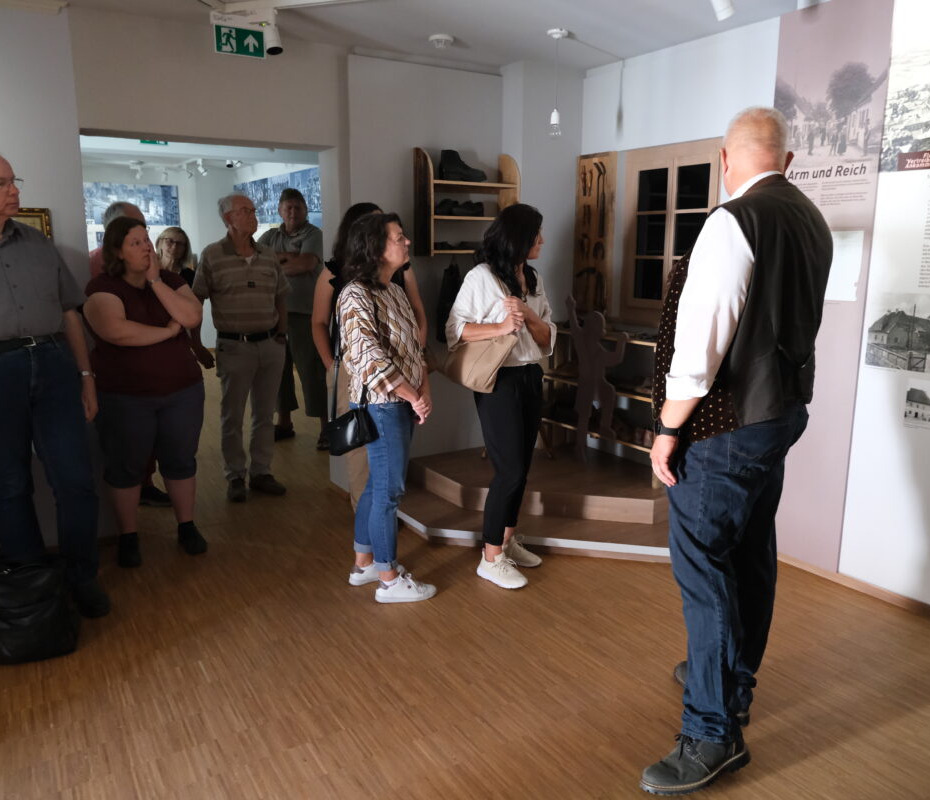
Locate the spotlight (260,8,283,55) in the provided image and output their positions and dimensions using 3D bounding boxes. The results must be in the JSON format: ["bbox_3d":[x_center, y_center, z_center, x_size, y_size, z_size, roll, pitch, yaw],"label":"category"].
[{"bbox_3d":[-0.808,-1.538,3.200,0.080,0.175,0.090,-6,12,-30],"label":"spotlight"}]

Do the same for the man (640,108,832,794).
[{"bbox_3d":[0.764,0.129,2.165,0.480,1.800,0.570,7,12,31],"label":"man"}]

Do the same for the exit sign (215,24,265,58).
[{"bbox_3d":[-0.949,-1.506,3.220,0.210,0.115,0.030,-6,12,-28],"label":"exit sign"}]

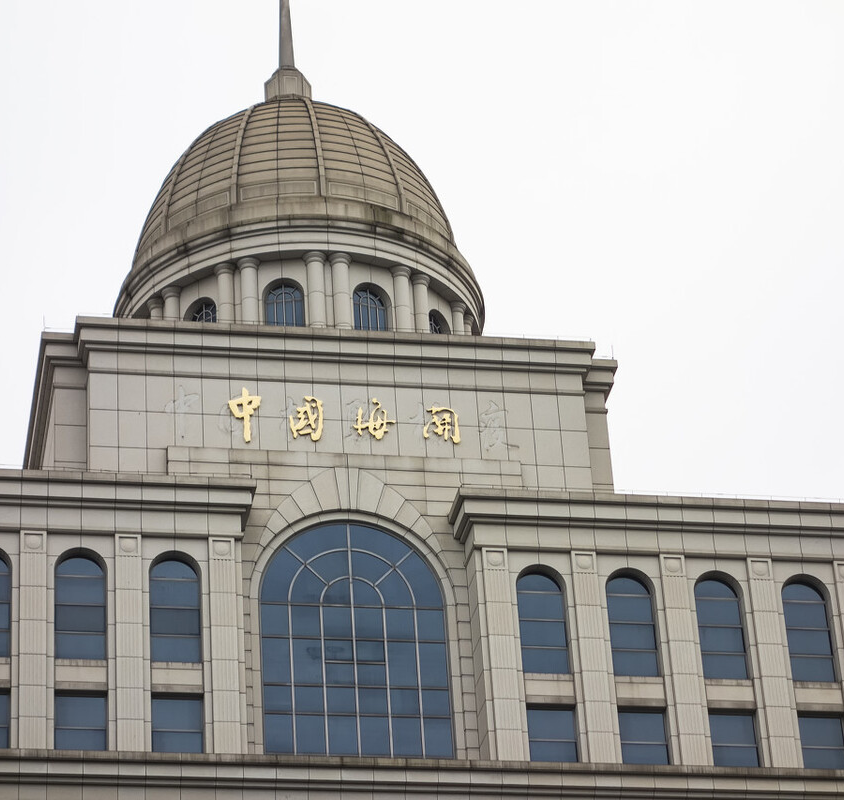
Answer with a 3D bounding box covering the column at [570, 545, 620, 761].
[{"bbox_3d":[6.059,9.129,118.420,0.957,8.321,0.264,3,-30,-11],"label":"column"}]

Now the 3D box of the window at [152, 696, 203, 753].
[{"bbox_3d":[-8.109,10.994,110.998,1.756,2.057,0.250,3,-32,-11],"label":"window"}]

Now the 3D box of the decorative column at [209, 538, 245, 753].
[{"bbox_3d":[-6.786,8.448,114.061,0.910,8.174,0.350,3,-30,-11],"label":"decorative column"}]

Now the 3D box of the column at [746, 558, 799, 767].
[{"bbox_3d":[12.327,9.336,117.852,0.910,8.174,0.350,3,-30,-11],"label":"column"}]

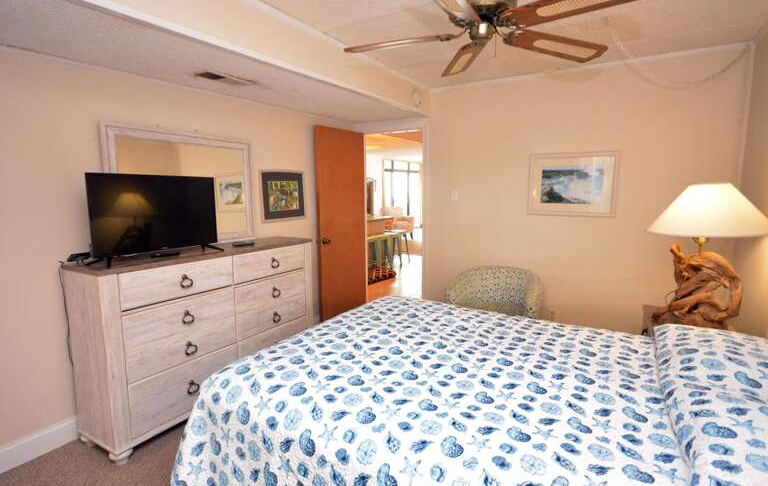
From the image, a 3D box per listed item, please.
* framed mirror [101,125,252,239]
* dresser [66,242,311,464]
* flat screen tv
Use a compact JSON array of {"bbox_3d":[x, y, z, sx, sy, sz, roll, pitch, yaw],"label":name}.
[{"bbox_3d":[-1.295,-0.345,2.713,0.045,0.752,1.016,4,9,31],"label":"framed mirror"},{"bbox_3d":[-1.124,0.535,2.726,0.384,0.988,1.507,4,9,31],"label":"dresser"},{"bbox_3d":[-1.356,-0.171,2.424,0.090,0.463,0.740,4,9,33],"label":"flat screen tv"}]

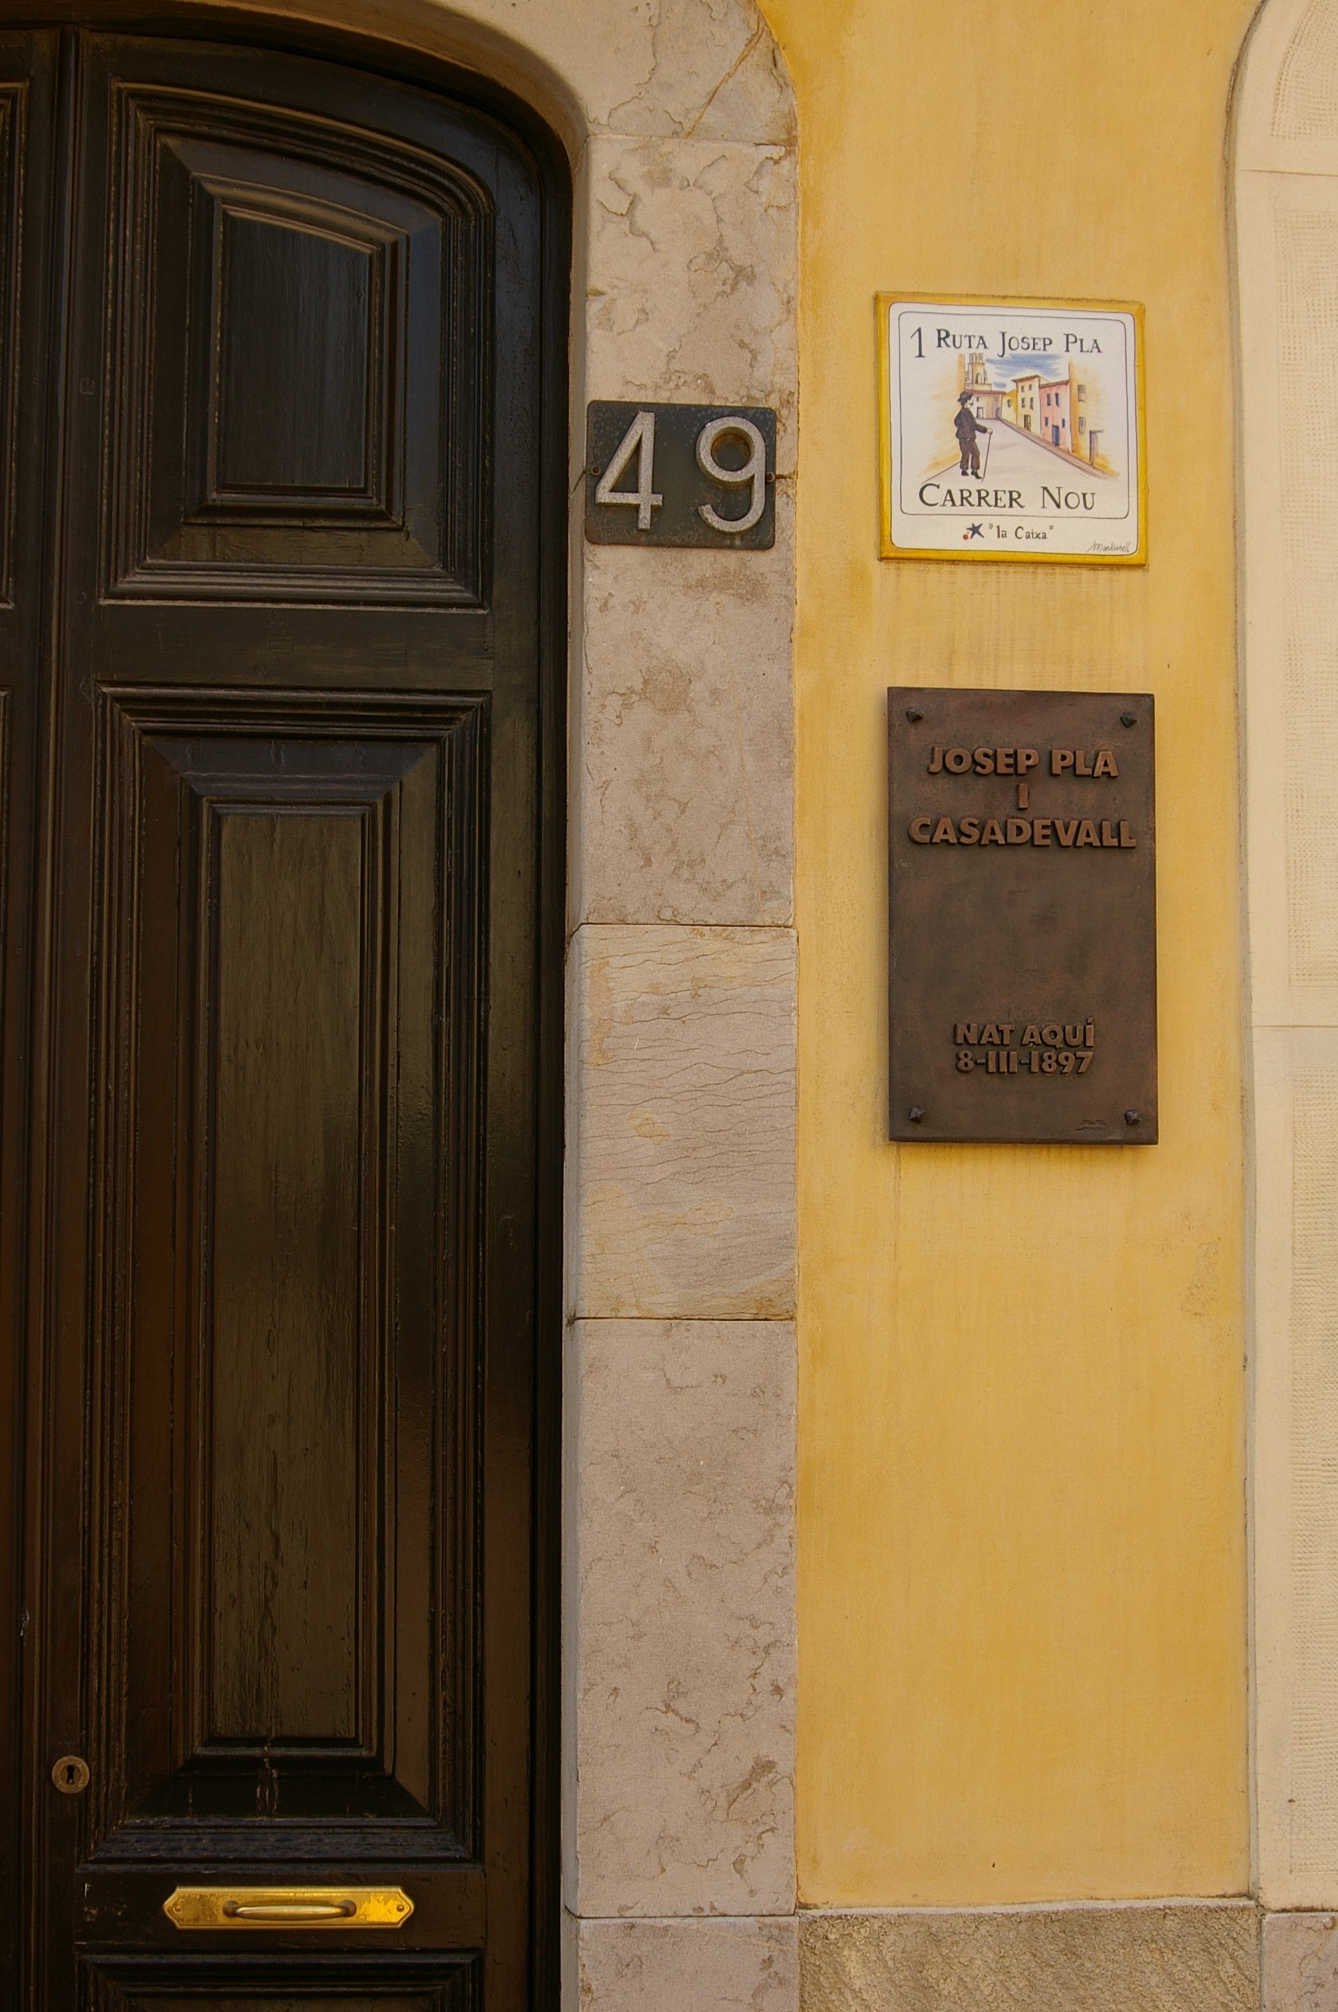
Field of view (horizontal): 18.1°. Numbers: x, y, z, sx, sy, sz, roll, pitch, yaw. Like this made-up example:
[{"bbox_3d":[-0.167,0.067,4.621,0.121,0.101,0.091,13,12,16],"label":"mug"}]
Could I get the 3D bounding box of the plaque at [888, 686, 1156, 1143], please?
[{"bbox_3d":[0.381,-0.097,4.516,0.293,0.491,0.025,1,-7,-6],"label":"plaque"}]

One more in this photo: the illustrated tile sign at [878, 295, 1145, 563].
[{"bbox_3d":[0.375,-0.629,4.579,0.296,0.296,0.020,1,-7,-6],"label":"illustrated tile sign"}]

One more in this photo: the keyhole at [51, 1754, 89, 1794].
[{"bbox_3d":[-0.640,0.824,4.489,0.040,0.040,0.013,1,-7,-6],"label":"keyhole"}]

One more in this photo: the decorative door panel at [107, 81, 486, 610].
[{"bbox_3d":[-0.413,-0.741,4.698,0.428,0.597,0.040,1,-7,-6],"label":"decorative door panel"}]

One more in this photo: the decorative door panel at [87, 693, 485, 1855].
[{"bbox_3d":[-0.416,0.285,4.579,0.433,1.287,0.040,1,-7,-6],"label":"decorative door panel"}]

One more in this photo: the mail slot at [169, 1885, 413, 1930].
[{"bbox_3d":[-0.406,0.969,4.487,0.269,0.046,0.030,1,-7,-6],"label":"mail slot"}]

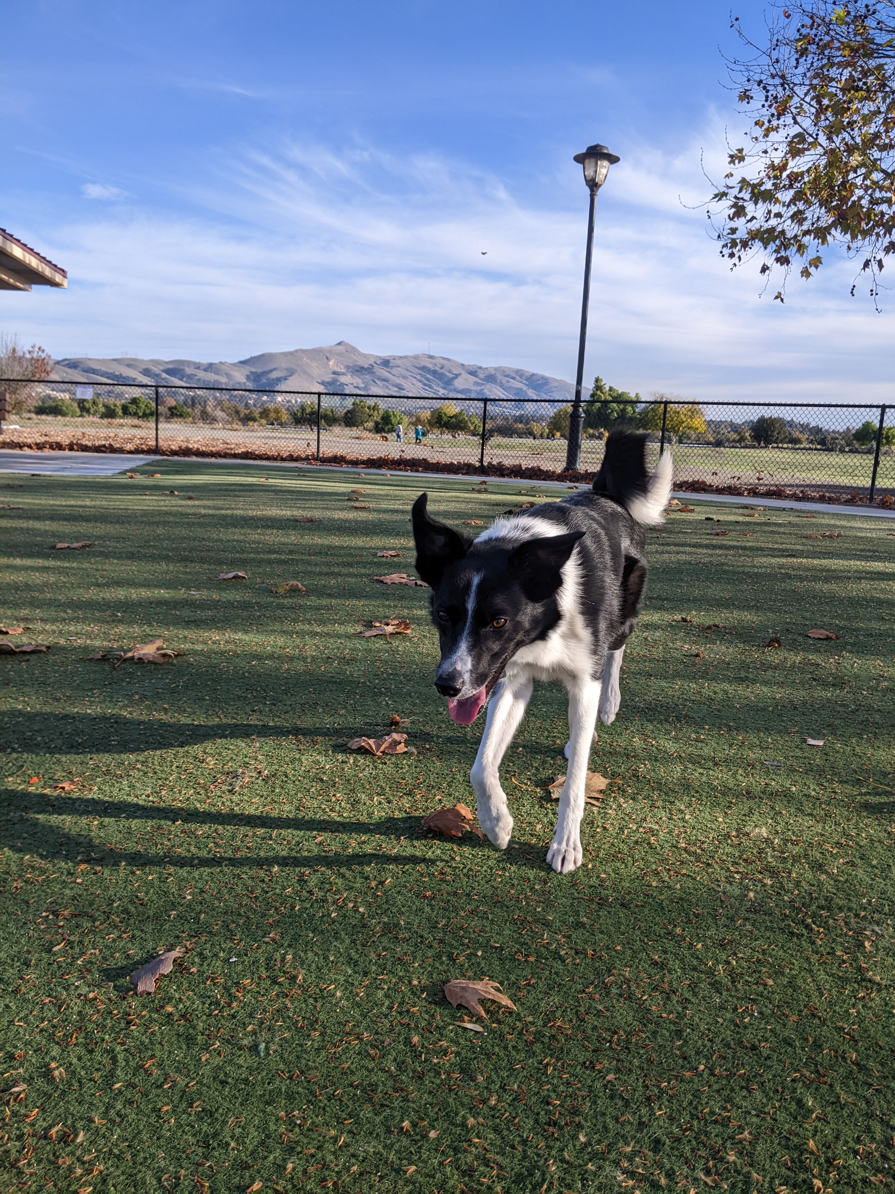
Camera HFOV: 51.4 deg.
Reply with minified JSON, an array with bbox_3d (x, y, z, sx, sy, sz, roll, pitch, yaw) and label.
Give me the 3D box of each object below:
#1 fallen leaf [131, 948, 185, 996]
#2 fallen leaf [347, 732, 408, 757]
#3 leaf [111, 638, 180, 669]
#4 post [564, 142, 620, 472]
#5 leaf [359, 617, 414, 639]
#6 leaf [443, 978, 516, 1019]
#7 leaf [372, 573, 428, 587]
[{"bbox_3d":[-0.329,0.426,1.059,0.042,0.026,0.080,6,11,18],"label":"fallen leaf"},{"bbox_3d":[-0.138,0.292,1.844,0.124,0.036,0.075,2,10,-4],"label":"fallen leaf"},{"bbox_3d":[-0.787,0.147,2.424,0.178,0.050,0.140,0,11,-18],"label":"leaf"},{"bbox_3d":[2.249,-4.663,15.343,0.740,5.220,0.740,3,10,0],"label":"post"},{"bbox_3d":[-0.195,0.097,2.902,0.174,0.042,0.150,2,10,-4],"label":"leaf"},{"bbox_3d":[0.036,0.450,1.044,0.081,0.023,0.058,4,10,4],"label":"leaf"},{"bbox_3d":[-0.196,-0.074,3.884,0.235,0.035,0.160,3,10,-3],"label":"leaf"}]

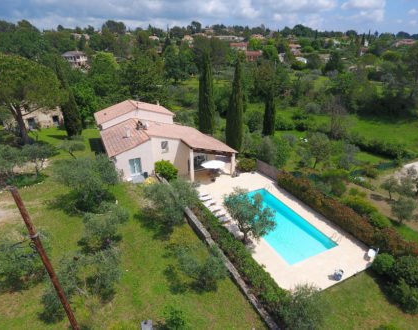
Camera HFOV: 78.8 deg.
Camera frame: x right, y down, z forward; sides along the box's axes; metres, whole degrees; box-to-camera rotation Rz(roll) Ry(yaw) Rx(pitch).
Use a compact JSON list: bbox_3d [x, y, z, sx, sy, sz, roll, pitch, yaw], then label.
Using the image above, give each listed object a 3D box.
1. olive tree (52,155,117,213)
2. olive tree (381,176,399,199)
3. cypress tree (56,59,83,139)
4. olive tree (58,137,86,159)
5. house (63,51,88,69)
[{"bbox_3d":[-11.960,1.894,25.544,5.670,4.960,5.670,0,27,0],"label":"olive tree"},{"bbox_3d":[21.265,2.854,29.108,1.950,2.750,1.950,-1,26,0],"label":"olive tree"},{"bbox_3d":[-22.409,-9.883,39.574,3.000,11.660,3.000,-1,26,0],"label":"cypress tree"},{"bbox_3d":[-19.138,-2.332,35.796,3.440,3.140,3.440,0,27,0],"label":"olive tree"},{"bbox_3d":[-62.435,-48.602,118.000,9.500,7.200,10.000,-1,26,0],"label":"house"}]

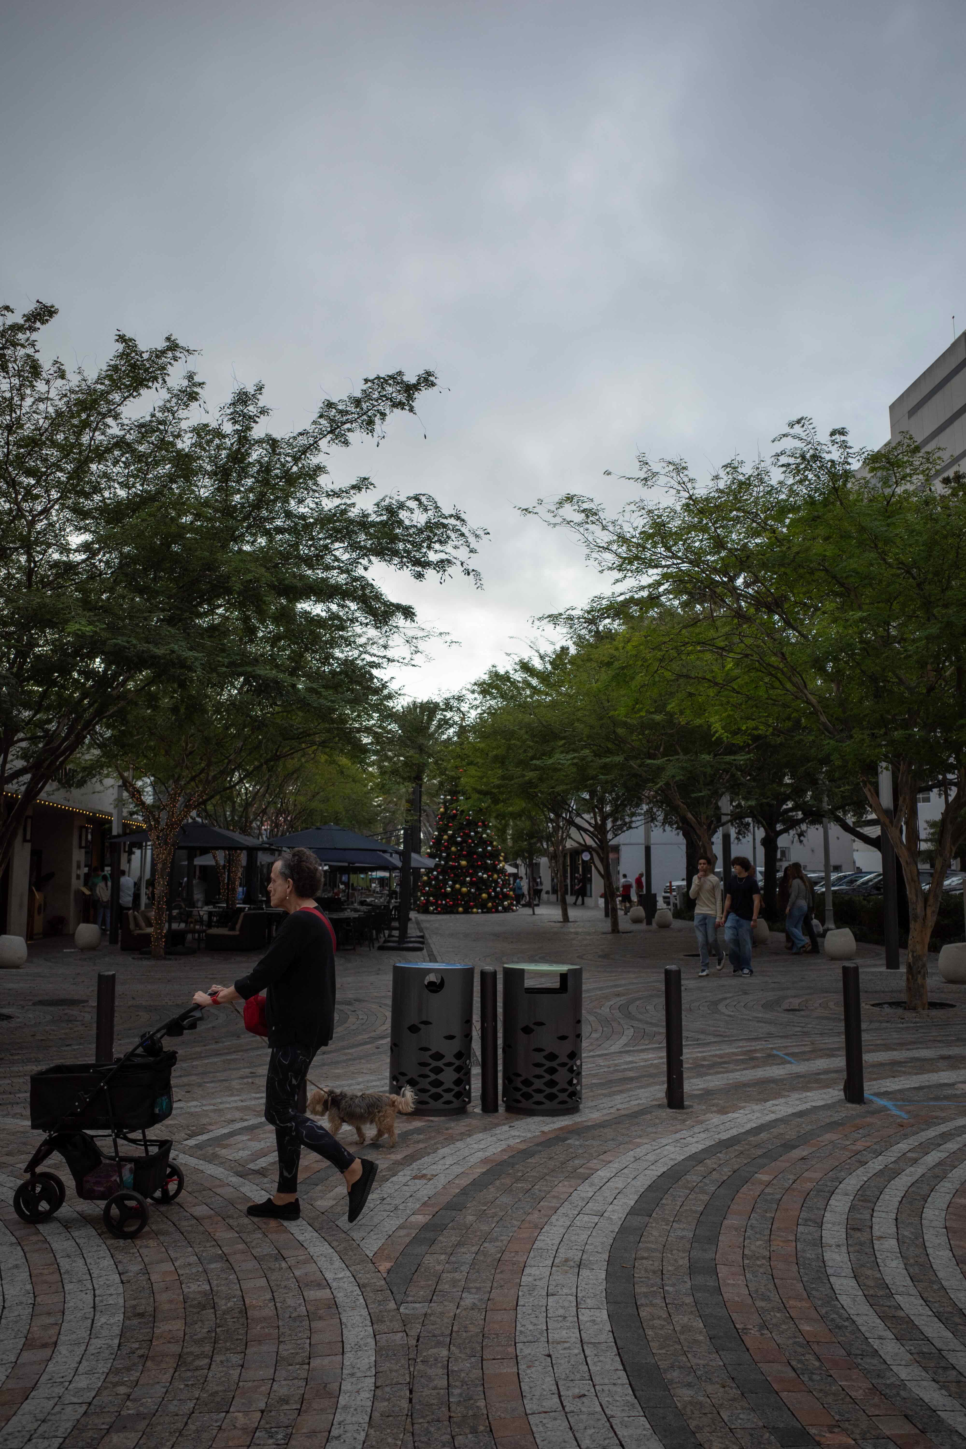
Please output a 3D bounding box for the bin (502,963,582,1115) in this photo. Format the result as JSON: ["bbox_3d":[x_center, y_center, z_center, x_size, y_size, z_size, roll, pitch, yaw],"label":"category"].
[{"bbox_3d":[0.381,2.022,7.340,0.515,0.920,0.515,0,-8,0],"label":"bin"}]

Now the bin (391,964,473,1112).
[{"bbox_3d":[-0.328,2.026,7.341,0.515,0.920,0.515,1,-8,0],"label":"bin"}]

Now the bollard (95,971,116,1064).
[{"bbox_3d":[-2.374,2.022,7.107,0.112,0.912,0.112,0,-8,0],"label":"bollard"}]

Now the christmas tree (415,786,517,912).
[{"bbox_3d":[-0.691,5.241,48.516,4.200,5.700,4.200,0,-8,0],"label":"christmas tree"}]

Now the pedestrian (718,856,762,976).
[{"bbox_3d":[3.970,2.922,17.436,0.600,1.790,0.380,-3,-8,16],"label":"pedestrian"}]

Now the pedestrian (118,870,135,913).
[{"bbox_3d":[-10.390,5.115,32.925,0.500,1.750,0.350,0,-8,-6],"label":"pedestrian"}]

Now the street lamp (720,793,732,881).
[{"bbox_3d":[5.945,2.791,27.601,0.185,4.900,0.185,0,-8,-4],"label":"street lamp"}]

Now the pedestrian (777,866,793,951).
[{"bbox_3d":[6.058,3.639,22.541,0.460,1.660,0.360,2,-8,-14],"label":"pedestrian"}]

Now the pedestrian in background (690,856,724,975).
[{"bbox_3d":[3.431,2.942,17.339,0.490,1.760,0.480,-2,-8,11],"label":"pedestrian in background"}]

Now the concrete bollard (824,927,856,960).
[{"bbox_3d":[6.572,4.027,20.791,0.585,0.560,0.585,0,-8,0],"label":"concrete bollard"}]

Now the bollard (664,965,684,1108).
[{"bbox_3d":[1.260,2.053,7.470,0.112,0.912,0.112,0,-8,0],"label":"bollard"}]

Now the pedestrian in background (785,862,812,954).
[{"bbox_3d":[6.128,3.604,21.981,0.500,1.660,0.450,-6,-10,38],"label":"pedestrian in background"}]

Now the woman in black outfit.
[{"bbox_3d":[-0.878,1.380,5.138,0.800,1.645,0.500,0,-8,0],"label":"woman in black outfit"}]

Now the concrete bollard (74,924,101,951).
[{"bbox_3d":[-8.745,4.700,24.989,0.575,0.555,0.575,0,-8,0],"label":"concrete bollard"}]

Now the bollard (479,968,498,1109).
[{"bbox_3d":[0.037,2.028,7.293,0.105,0.900,0.105,0,-8,0],"label":"bollard"}]

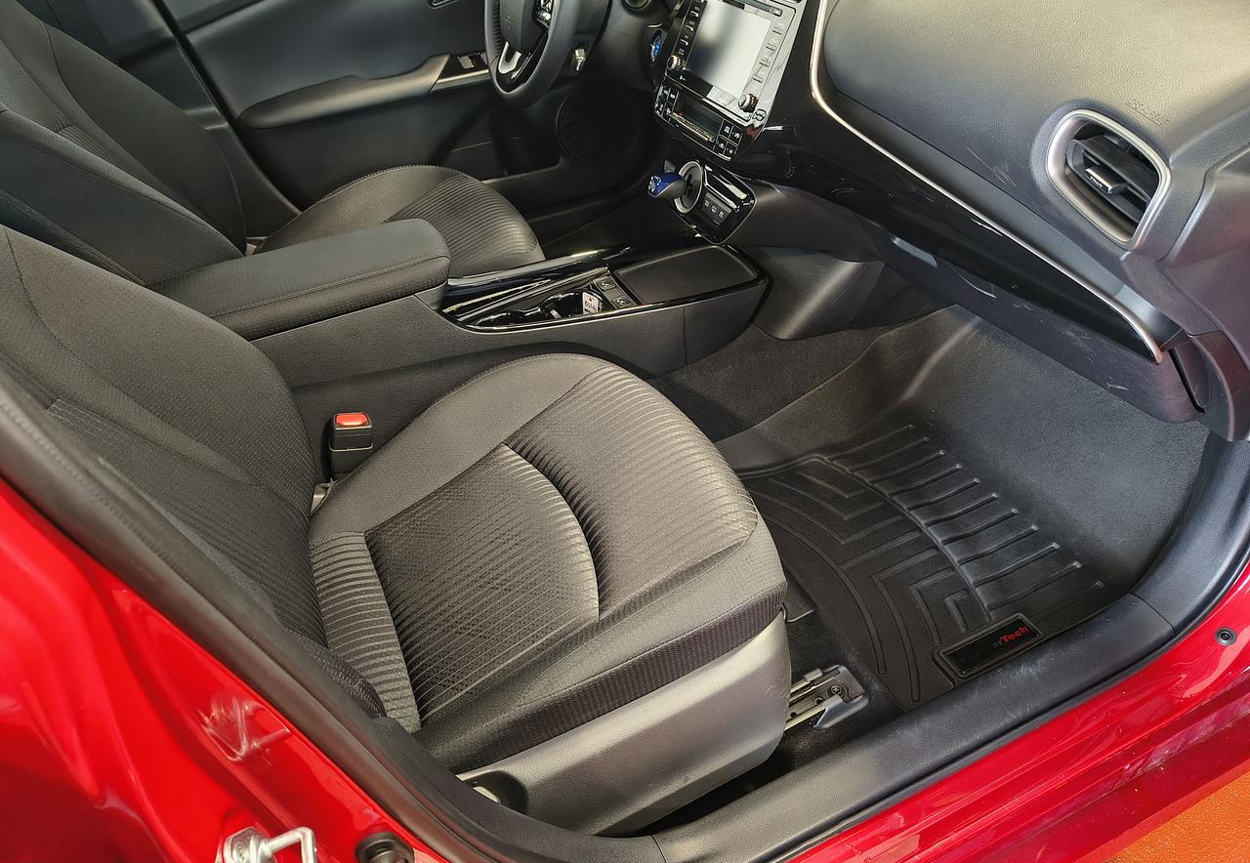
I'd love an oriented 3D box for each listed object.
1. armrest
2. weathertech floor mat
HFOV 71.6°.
[{"bbox_3d":[-0.394,-0.178,1.022,0.355,0.055,0.163,-19,41,-17],"label":"armrest"},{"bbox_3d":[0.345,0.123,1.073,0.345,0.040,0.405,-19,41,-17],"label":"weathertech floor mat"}]

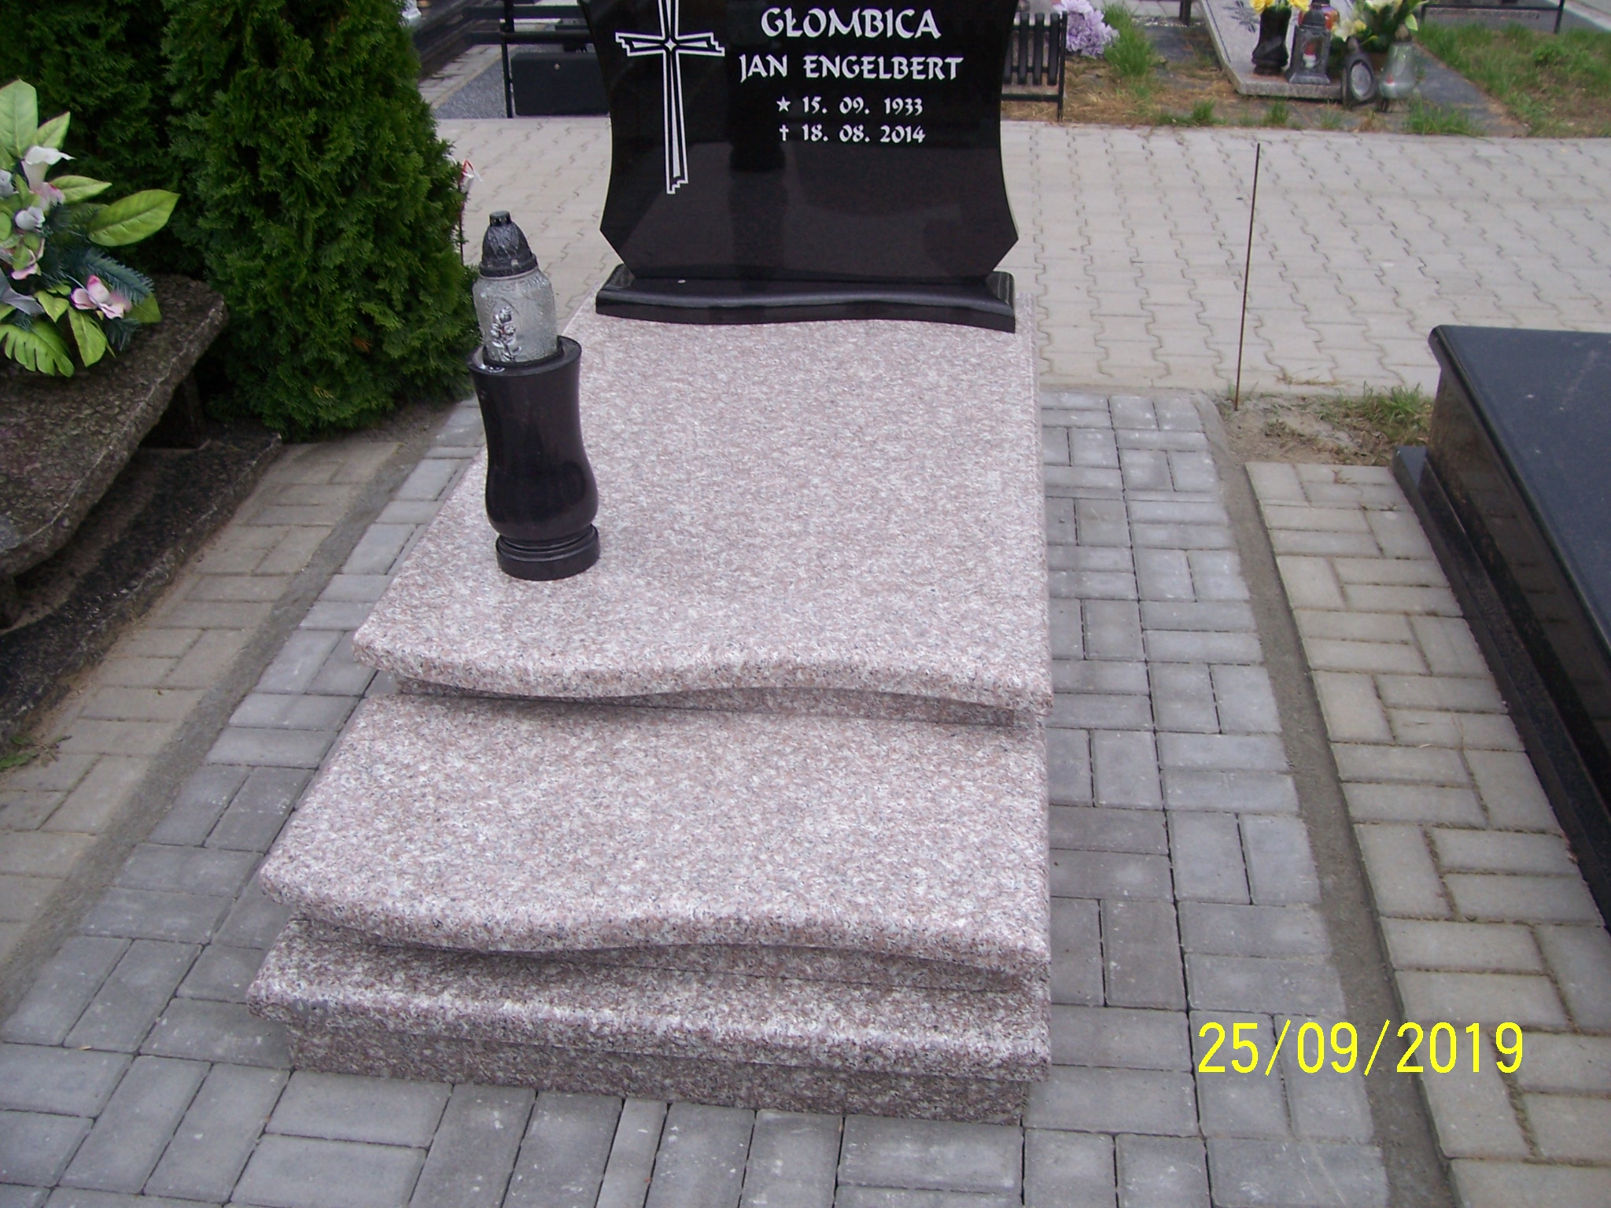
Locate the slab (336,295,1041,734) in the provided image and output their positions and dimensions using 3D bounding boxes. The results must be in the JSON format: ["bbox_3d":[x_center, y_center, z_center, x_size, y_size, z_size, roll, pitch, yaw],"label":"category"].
[{"bbox_3d":[-0.074,-0.258,2.659,0.940,0.058,1.430,2,31,7],"label":"slab"}]

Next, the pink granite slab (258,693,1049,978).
[{"bbox_3d":[-0.170,0.272,1.987,0.940,0.058,0.454,2,31,7],"label":"pink granite slab"}]

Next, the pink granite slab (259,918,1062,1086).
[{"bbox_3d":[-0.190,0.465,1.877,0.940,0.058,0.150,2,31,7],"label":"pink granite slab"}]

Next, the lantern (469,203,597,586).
[{"bbox_3d":[-0.382,-0.288,2.183,0.155,0.507,0.155,2,31,7],"label":"lantern"}]

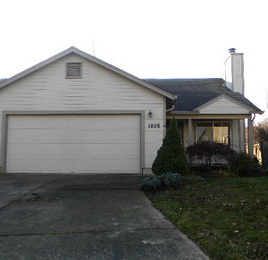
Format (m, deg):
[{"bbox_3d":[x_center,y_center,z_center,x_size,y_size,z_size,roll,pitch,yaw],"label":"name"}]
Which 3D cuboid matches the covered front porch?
[{"bbox_3d":[3.553,0.539,14.205,4.400,2.550,1.950,0,-5,2],"label":"covered front porch"}]

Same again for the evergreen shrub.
[{"bbox_3d":[1.202,0.567,9.320,1.250,1.940,1.220,0,-5,2],"label":"evergreen shrub"}]

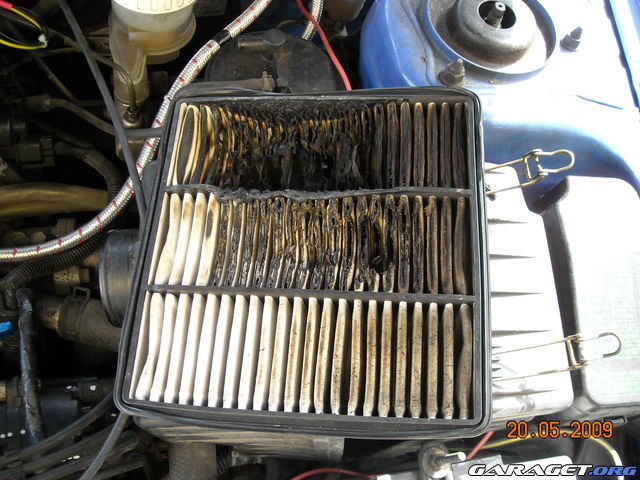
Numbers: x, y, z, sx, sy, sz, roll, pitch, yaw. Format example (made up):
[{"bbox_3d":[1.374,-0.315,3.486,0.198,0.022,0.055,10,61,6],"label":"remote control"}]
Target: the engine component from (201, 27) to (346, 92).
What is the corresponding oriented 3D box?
[{"bbox_3d":[-0.036,-0.116,0.615,0.122,0.100,0.115,1,67,7],"label":"engine component"}]

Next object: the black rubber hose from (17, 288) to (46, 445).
[{"bbox_3d":[-0.256,0.111,0.574,0.016,0.018,0.136,-14,71,1],"label":"black rubber hose"}]

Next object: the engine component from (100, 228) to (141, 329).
[{"bbox_3d":[-0.143,0.030,0.548,0.060,0.082,0.082,-7,67,4],"label":"engine component"}]

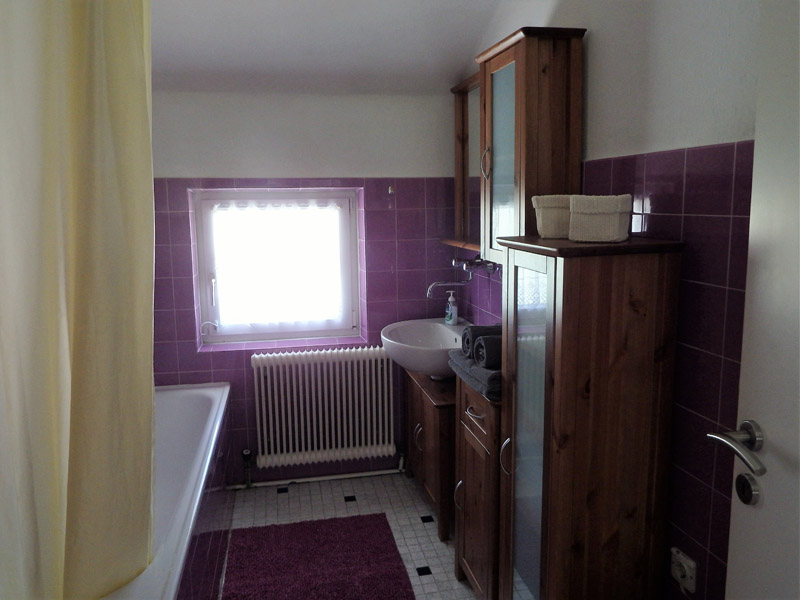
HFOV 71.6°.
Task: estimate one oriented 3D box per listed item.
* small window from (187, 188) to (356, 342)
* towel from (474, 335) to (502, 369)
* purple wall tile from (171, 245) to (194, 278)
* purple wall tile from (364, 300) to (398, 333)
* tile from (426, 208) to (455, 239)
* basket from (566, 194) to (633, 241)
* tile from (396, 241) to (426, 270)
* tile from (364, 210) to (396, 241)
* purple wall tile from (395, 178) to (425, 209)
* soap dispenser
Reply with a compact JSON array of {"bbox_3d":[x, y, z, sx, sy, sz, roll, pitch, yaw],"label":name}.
[{"bbox_3d":[-0.610,-0.172,2.840,0.800,0.758,0.080,-2,9,-10],"label":"small window"},{"bbox_3d":[0.374,0.167,1.860,0.230,0.110,0.110,-3,10,-13],"label":"towel"},{"bbox_3d":[-1.013,-0.176,2.583,0.099,0.151,0.012,-3,10,-13],"label":"purple wall tile"},{"bbox_3d":[-0.084,0.081,2.853,0.152,0.151,0.012,-3,10,-13],"label":"purple wall tile"},{"bbox_3d":[0.207,-0.381,2.777,0.150,0.150,0.010,-2,9,-10],"label":"tile"},{"bbox_3d":[0.513,-0.212,1.422,0.145,0.120,0.125,4,11,24],"label":"basket"},{"bbox_3d":[0.060,-0.224,2.770,0.150,0.150,0.010,-2,9,-10],"label":"tile"},{"bbox_3d":[-0.093,-0.369,2.729,0.150,0.150,0.010,-2,9,-10],"label":"tile"},{"bbox_3d":[0.061,-0.529,2.784,0.152,0.151,0.012,-3,10,-13],"label":"purple wall tile"},{"bbox_3d":[0.253,0.033,2.705,0.055,0.167,0.062,-5,10,-25],"label":"soap dispenser"}]

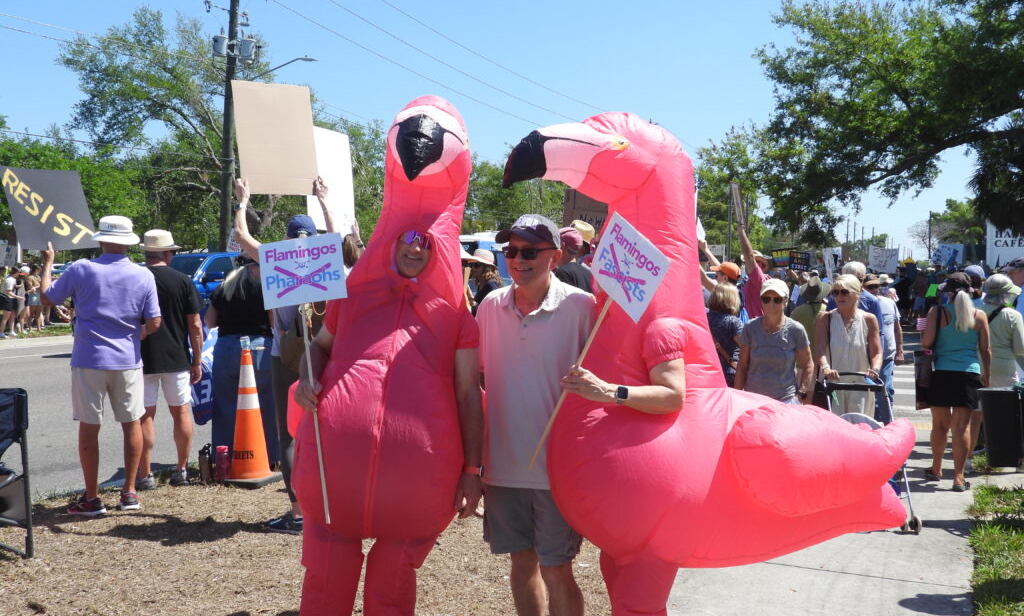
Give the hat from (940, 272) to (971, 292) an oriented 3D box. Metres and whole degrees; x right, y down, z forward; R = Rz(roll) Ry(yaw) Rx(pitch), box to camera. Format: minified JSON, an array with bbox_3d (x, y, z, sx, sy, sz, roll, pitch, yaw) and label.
[{"bbox_3d":[3.397,-0.195,7.250,0.180,0.145,0.260,-1,2,-14],"label":"hat"}]

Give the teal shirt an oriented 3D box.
[{"bbox_3d":[3.412,0.234,7.250,0.345,0.520,0.260,1,2,23],"label":"teal shirt"}]

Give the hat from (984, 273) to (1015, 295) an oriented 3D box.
[{"bbox_3d":[4.042,-0.181,7.800,0.330,0.190,0.280,-1,3,-37],"label":"hat"}]

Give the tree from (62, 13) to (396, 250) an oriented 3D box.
[{"bbox_3d":[-9.514,-4.699,31.000,9.900,10.000,9.000,0,2,-16],"label":"tree"}]

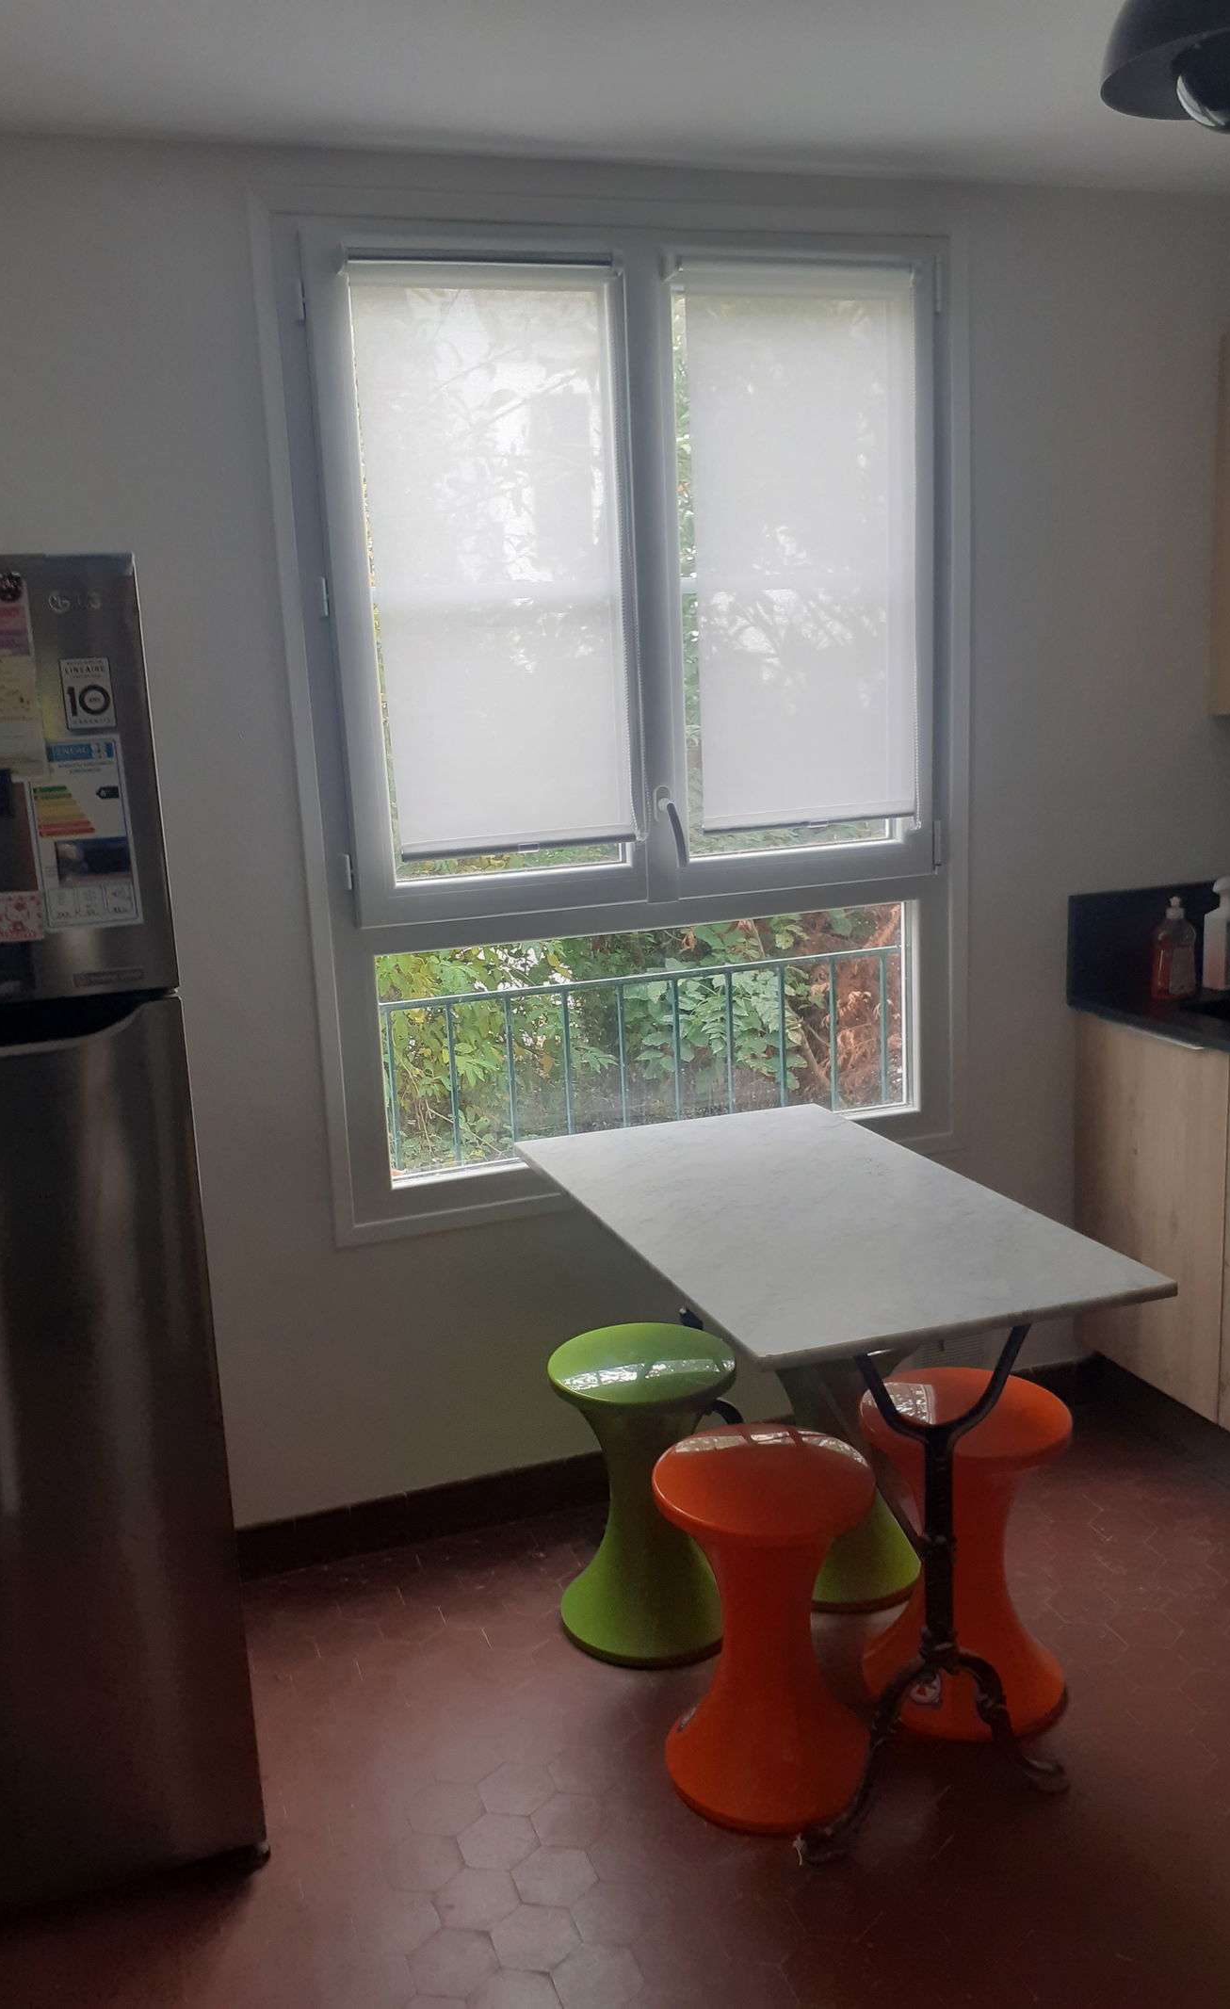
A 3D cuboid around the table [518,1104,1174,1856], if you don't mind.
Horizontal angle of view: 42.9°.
[{"bbox_3d":[0.285,0.668,2.413,0.556,0.754,0.990,-7,12,-19],"label":"table"}]

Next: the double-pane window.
[{"bbox_3d":[0.073,-0.475,2.732,1.157,1.634,0.090,-6,12,-16],"label":"double-pane window"}]

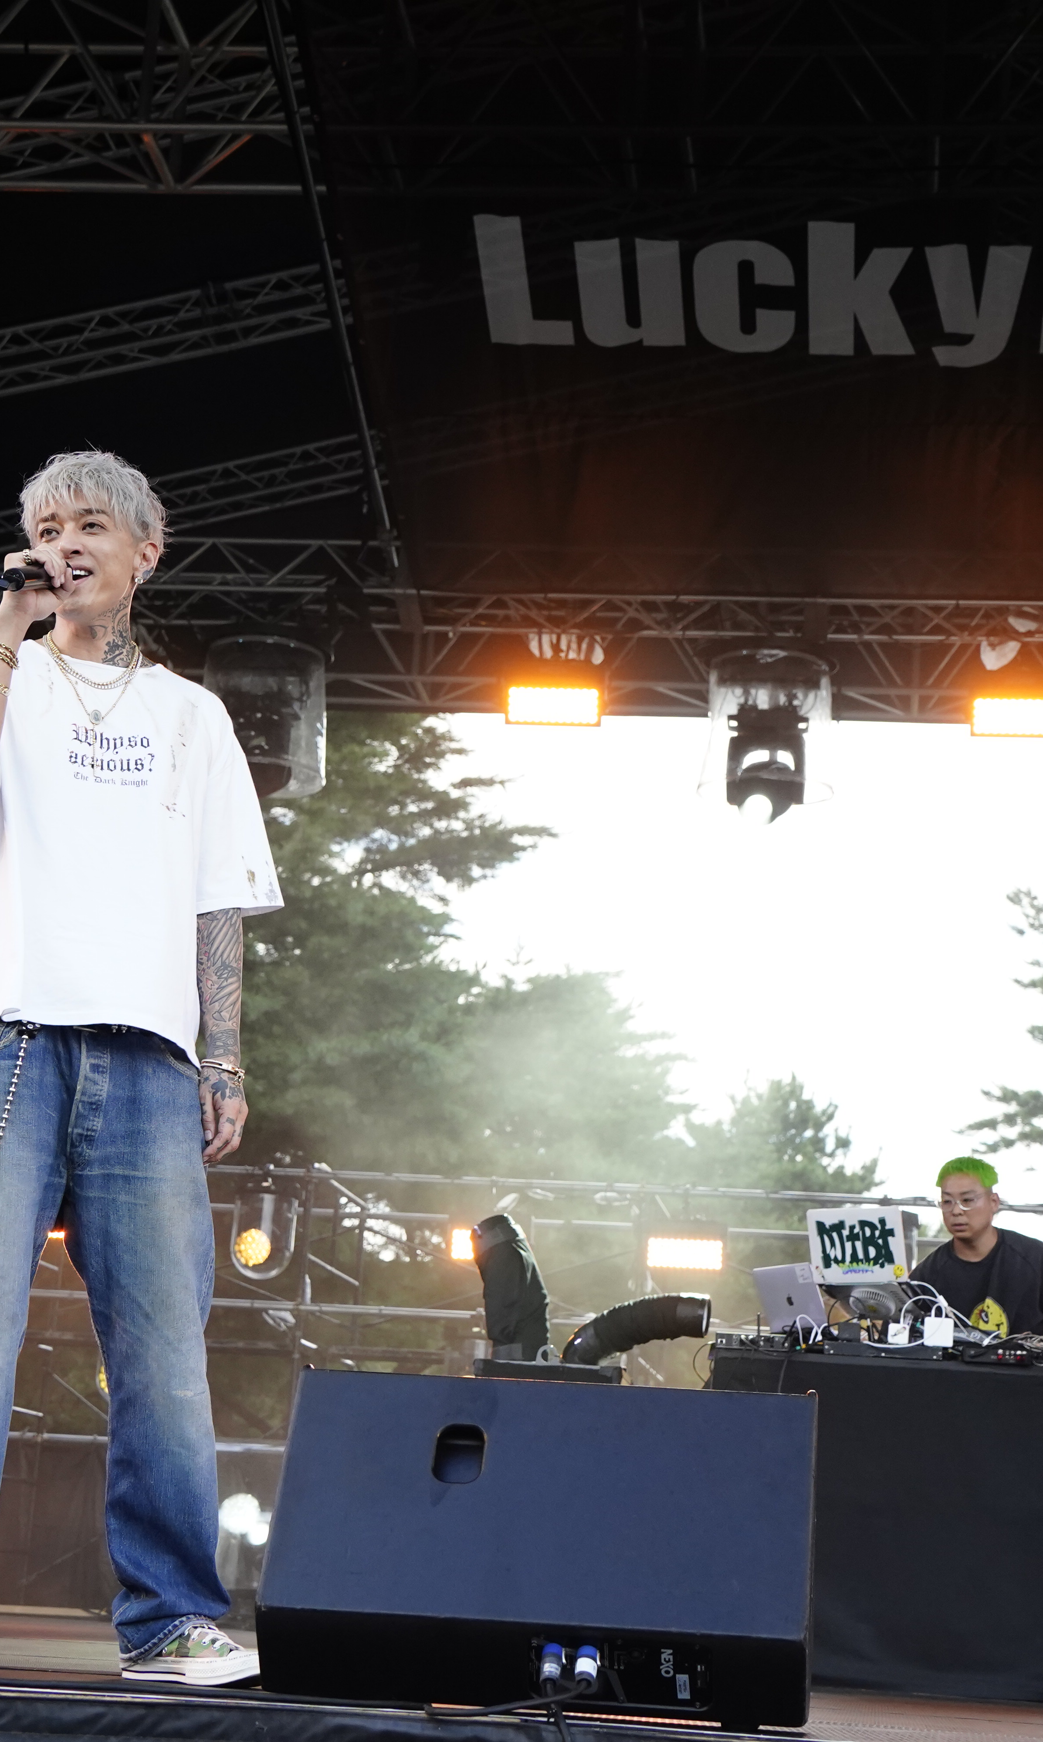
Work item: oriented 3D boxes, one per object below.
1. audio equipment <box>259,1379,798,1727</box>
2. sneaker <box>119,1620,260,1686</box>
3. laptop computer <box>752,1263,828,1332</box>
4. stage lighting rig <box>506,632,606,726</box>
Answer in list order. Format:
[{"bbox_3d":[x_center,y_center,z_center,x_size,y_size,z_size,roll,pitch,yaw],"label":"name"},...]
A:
[{"bbox_3d":[0.037,0.934,3.918,0.710,0.436,0.480,3,-15,4],"label":"audio equipment"},{"bbox_3d":[-0.439,1.053,3.820,0.100,0.105,0.270,17,-20,-42],"label":"sneaker"},{"bbox_3d":[0.879,1.292,8.453,0.270,0.210,0.310,13,-18,-32],"label":"laptop computer"},{"bbox_3d":[0.153,-0.848,12.500,0.430,0.400,0.220,2,-15,9],"label":"stage lighting rig"}]

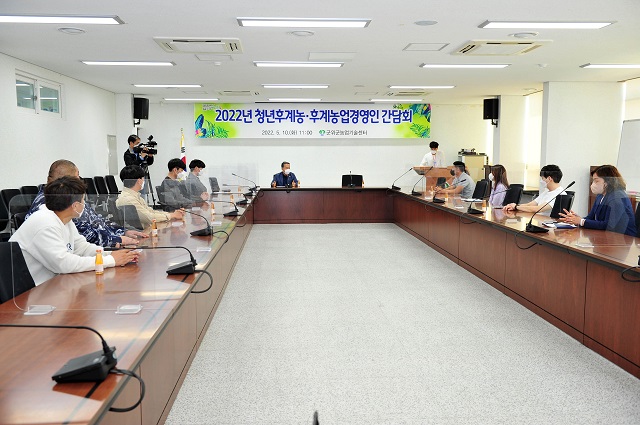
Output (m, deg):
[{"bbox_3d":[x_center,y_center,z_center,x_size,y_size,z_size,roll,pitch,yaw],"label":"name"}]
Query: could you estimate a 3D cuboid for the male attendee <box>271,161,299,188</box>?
[{"bbox_3d":[-0.772,-0.481,13.394,0.580,1.280,0.800,-1,6,-6],"label":"male attendee"}]

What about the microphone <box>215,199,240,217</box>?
[{"bbox_3d":[-1.097,-0.059,7.056,0.340,0.200,0.120,0,6,0],"label":"microphone"}]

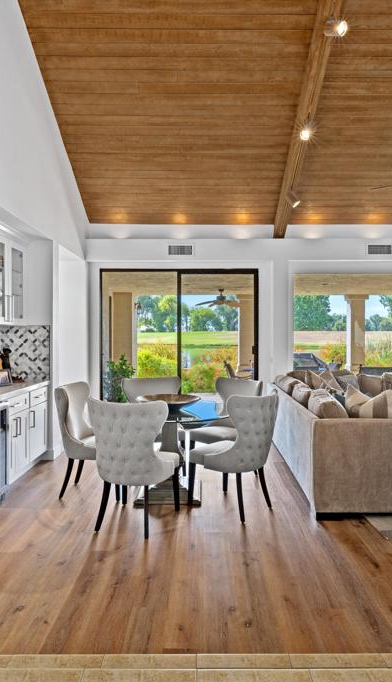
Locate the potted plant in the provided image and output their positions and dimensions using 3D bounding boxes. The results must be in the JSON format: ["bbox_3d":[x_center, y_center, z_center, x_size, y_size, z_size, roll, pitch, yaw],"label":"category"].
[{"bbox_3d":[-1.140,0.778,6.750,0.490,1.140,0.470,0,0,0],"label":"potted plant"}]

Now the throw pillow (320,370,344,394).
[{"bbox_3d":[1.600,0.620,5.420,0.470,0.460,0.170,0,-22,-34],"label":"throw pillow"}]

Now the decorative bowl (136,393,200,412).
[{"bbox_3d":[-0.244,0.578,4.157,0.580,0.100,0.580,0,0,1],"label":"decorative bowl"}]

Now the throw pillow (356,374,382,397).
[{"bbox_3d":[2.290,0.693,6.120,0.460,0.440,0.200,0,-10,0],"label":"throw pillow"}]

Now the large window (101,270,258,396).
[{"bbox_3d":[-0.256,0.131,6.937,2.411,2.472,0.110,0,0,1],"label":"large window"}]

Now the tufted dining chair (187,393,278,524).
[{"bbox_3d":[0.287,0.896,3.795,0.630,0.950,0.580,0,1,44],"label":"tufted dining chair"}]

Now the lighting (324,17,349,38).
[{"bbox_3d":[1.291,-2.888,4.167,0.200,0.150,0.140,0,0,19],"label":"lighting"}]

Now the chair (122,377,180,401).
[{"bbox_3d":[-0.425,0.897,4.785,0.590,0.975,0.640,0,0,-17],"label":"chair"}]

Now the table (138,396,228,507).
[{"bbox_3d":[-0.235,0.989,4.050,1.240,0.760,1.240,0,0,0],"label":"table"}]

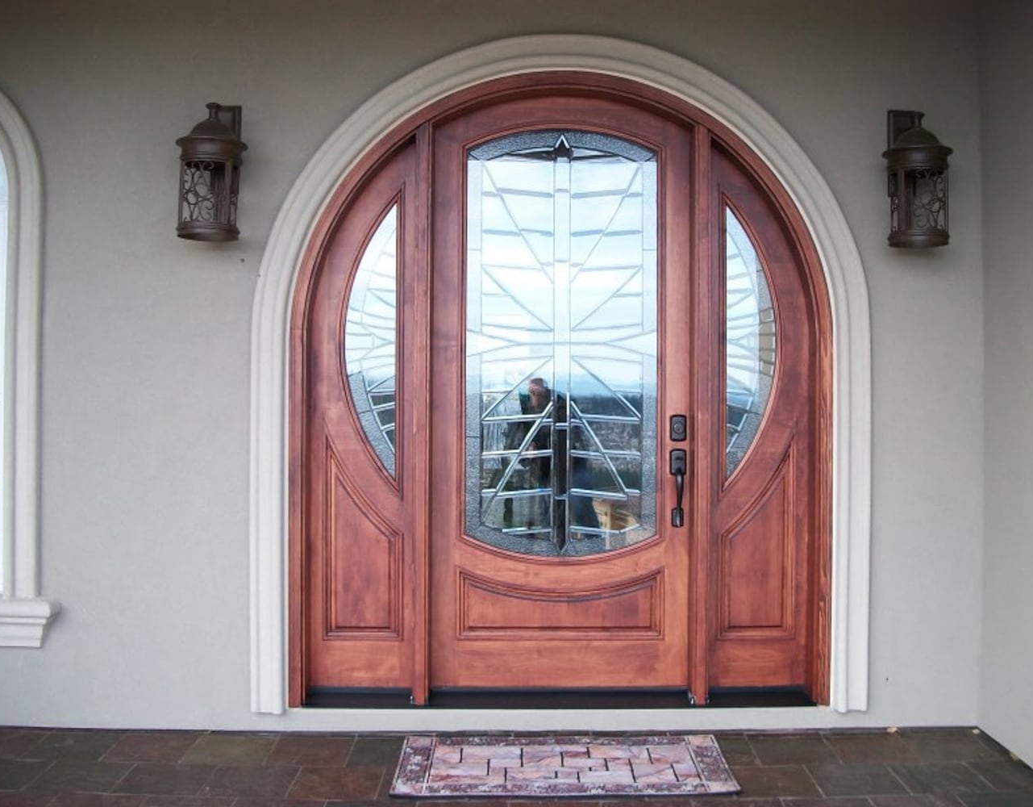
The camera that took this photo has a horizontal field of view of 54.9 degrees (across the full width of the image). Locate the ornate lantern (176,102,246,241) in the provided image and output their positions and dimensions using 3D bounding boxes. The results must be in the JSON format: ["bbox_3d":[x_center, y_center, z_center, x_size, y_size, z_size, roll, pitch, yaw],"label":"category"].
[{"bbox_3d":[-1.174,-0.893,3.853,0.277,0.572,0.325,0,0,-1],"label":"ornate lantern"}]

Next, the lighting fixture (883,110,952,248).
[{"bbox_3d":[1.562,-0.876,3.882,0.277,0.572,0.325,0,0,-1],"label":"lighting fixture"}]

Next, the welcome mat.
[{"bbox_3d":[0.169,1.323,3.657,1.210,0.014,0.570,0,0,-1],"label":"welcome mat"}]

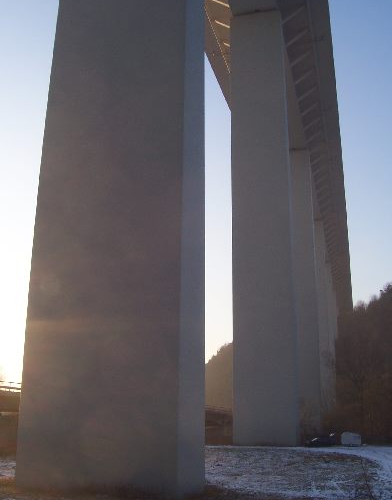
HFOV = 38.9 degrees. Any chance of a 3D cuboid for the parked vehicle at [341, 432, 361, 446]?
[{"bbox_3d":[23.037,28.128,82.424,3.100,2.100,2.000,-2,-18,10],"label":"parked vehicle"}]

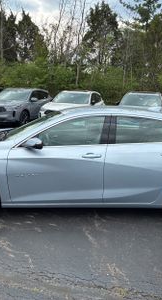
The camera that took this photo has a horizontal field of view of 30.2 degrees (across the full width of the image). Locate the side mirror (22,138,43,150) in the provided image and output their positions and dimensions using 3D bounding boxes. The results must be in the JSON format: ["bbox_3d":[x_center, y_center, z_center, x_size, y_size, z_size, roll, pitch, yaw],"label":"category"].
[{"bbox_3d":[-0.539,-0.078,3.489,0.190,0.150,0.250,2,11,-4],"label":"side mirror"}]

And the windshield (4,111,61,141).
[{"bbox_3d":[-0.728,-0.407,4.402,0.950,0.140,1.420,-27,12,2],"label":"windshield"}]

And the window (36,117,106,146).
[{"bbox_3d":[-0.140,-0.243,3.713,0.860,0.400,0.060,2,-16,-4],"label":"window"}]

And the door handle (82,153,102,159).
[{"bbox_3d":[0.135,0.077,3.622,0.235,0.050,0.050,2,11,-4],"label":"door handle"}]

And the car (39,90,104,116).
[{"bbox_3d":[-0.250,-1.850,13.600,1.900,1.660,4.700,5,11,13],"label":"car"}]

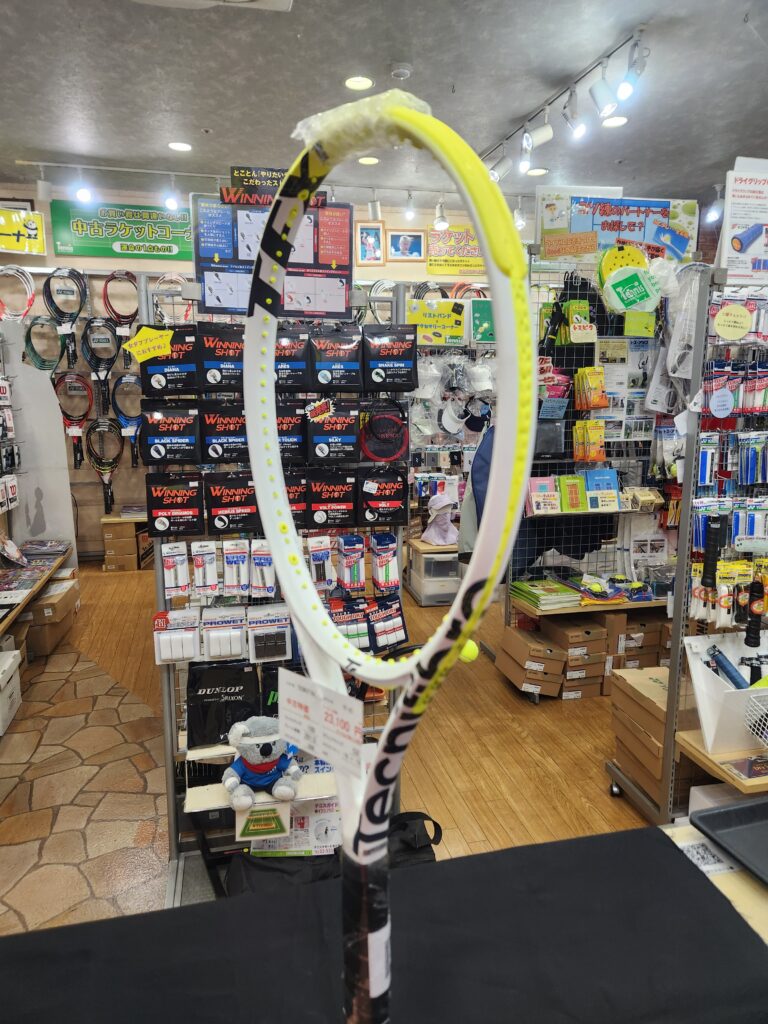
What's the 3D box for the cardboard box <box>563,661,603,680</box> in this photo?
[{"bbox_3d":[0.828,0.633,3.043,0.178,0.102,0.295,-2,11,-13],"label":"cardboard box"}]

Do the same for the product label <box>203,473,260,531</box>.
[{"bbox_3d":[-0.368,-0.021,1.652,0.131,0.149,0.022,-2,10,-15],"label":"product label"}]

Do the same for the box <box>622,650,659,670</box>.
[{"bbox_3d":[1.278,0.733,3.619,0.213,0.114,0.310,-2,11,-13],"label":"box"}]

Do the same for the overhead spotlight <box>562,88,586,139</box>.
[{"bbox_3d":[0.943,-1.977,3.367,0.080,0.195,0.100,-9,14,-41],"label":"overhead spotlight"}]

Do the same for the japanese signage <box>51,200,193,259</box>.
[{"bbox_3d":[-1.722,-1.990,4.843,1.169,0.363,0.015,-2,11,-13],"label":"japanese signage"}]

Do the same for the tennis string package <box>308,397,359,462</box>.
[{"bbox_3d":[-0.133,-0.212,1.790,0.142,0.164,0.020,-2,10,-12],"label":"tennis string package"}]

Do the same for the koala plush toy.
[{"bbox_3d":[-0.302,0.620,1.690,0.185,0.205,0.155,-2,10,-14],"label":"koala plush toy"}]

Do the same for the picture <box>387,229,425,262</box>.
[{"bbox_3d":[0.187,-2.242,5.742,0.350,0.260,0.025,-2,11,-13],"label":"picture"}]

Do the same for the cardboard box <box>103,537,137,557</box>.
[{"bbox_3d":[-1.901,0.227,4.974,0.213,0.117,0.310,-2,11,-13],"label":"cardboard box"}]

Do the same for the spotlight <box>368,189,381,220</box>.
[{"bbox_3d":[-0.067,-2.162,4.800,0.082,0.195,0.100,-2,10,-12],"label":"spotlight"}]

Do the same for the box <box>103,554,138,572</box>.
[{"bbox_3d":[-1.904,0.341,4.996,0.214,0.115,0.310,-2,11,-13],"label":"box"}]

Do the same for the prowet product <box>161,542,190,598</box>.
[{"bbox_3d":[-0.500,0.140,1.631,0.056,0.134,0.022,-2,10,-14],"label":"prowet product"}]

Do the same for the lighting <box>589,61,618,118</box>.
[{"bbox_3d":[1.001,-1.927,3.103,0.120,0.200,0.095,4,11,21],"label":"lighting"}]

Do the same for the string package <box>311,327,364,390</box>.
[{"bbox_3d":[-0.118,-0.383,1.710,0.142,0.164,0.020,-2,10,-12],"label":"string package"}]

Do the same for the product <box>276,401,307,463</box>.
[{"bbox_3d":[-0.271,-0.210,1.780,0.142,0.164,0.020,-2,10,-12],"label":"product"}]

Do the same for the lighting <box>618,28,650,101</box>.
[{"bbox_3d":[1.045,-1.883,2.862,0.085,0.225,0.120,10,14,44],"label":"lighting"}]

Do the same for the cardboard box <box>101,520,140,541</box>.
[{"bbox_3d":[-1.902,0.112,4.969,0.225,0.118,0.310,-2,10,-12],"label":"cardboard box"}]

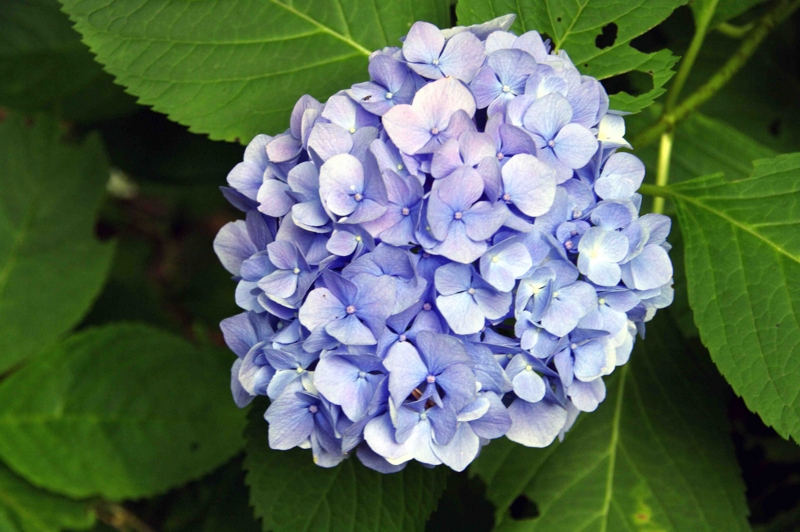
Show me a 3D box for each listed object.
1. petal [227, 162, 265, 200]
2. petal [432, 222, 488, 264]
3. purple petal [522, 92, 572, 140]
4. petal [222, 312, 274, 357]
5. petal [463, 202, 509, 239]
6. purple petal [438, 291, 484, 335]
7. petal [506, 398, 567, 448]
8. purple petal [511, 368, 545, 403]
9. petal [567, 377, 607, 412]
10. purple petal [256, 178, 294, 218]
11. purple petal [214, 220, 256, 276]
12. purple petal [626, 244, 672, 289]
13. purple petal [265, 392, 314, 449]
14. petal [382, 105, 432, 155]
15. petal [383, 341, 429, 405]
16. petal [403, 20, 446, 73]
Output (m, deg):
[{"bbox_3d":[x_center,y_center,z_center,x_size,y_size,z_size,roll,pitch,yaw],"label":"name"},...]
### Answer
[{"bbox_3d":[-0.058,-0.033,0.887,0.016,0.005,0.016,1,79,24],"label":"petal"},{"bbox_3d":[0.023,-0.009,0.885,0.020,0.005,0.018,-7,78,-1],"label":"petal"},{"bbox_3d":[0.050,-0.051,0.789,0.017,0.006,0.017,0,73,-6],"label":"purple petal"},{"bbox_3d":[-0.054,0.024,0.815,0.021,0.017,0.006,0,6,30],"label":"petal"},{"bbox_3d":[0.032,-0.017,0.886,0.018,0.005,0.014,6,87,-6],"label":"petal"},{"bbox_3d":[0.023,0.019,0.894,0.018,0.005,0.016,11,81,2],"label":"purple petal"},{"bbox_3d":[0.047,0.055,0.810,0.021,0.019,0.006,0,24,-6],"label":"petal"},{"bbox_3d":[0.044,0.040,0.788,0.012,0.012,0.006,0,9,-6],"label":"purple petal"},{"bbox_3d":[0.071,0.049,0.886,0.015,0.017,0.006,-11,27,-14],"label":"petal"},{"bbox_3d":[-0.047,-0.025,0.876,0.016,0.005,0.015,-12,80,19],"label":"purple petal"},{"bbox_3d":[-0.064,-0.007,0.918,0.020,0.021,0.005,0,0,30],"label":"purple petal"},{"bbox_3d":[0.095,0.001,0.886,0.018,0.018,0.005,5,3,-24],"label":"purple petal"},{"bbox_3d":[-0.044,0.062,0.933,0.021,0.022,0.005,-11,10,27],"label":"purple petal"},{"bbox_3d":[0.003,-0.052,0.893,0.019,0.005,0.018,-9,71,6],"label":"petal"},{"bbox_3d":[0.002,0.039,0.850,0.017,0.024,0.006,7,18,4],"label":"petal"},{"bbox_3d":[0.010,-0.086,0.914,0.016,0.005,0.018,-11,65,5],"label":"petal"}]

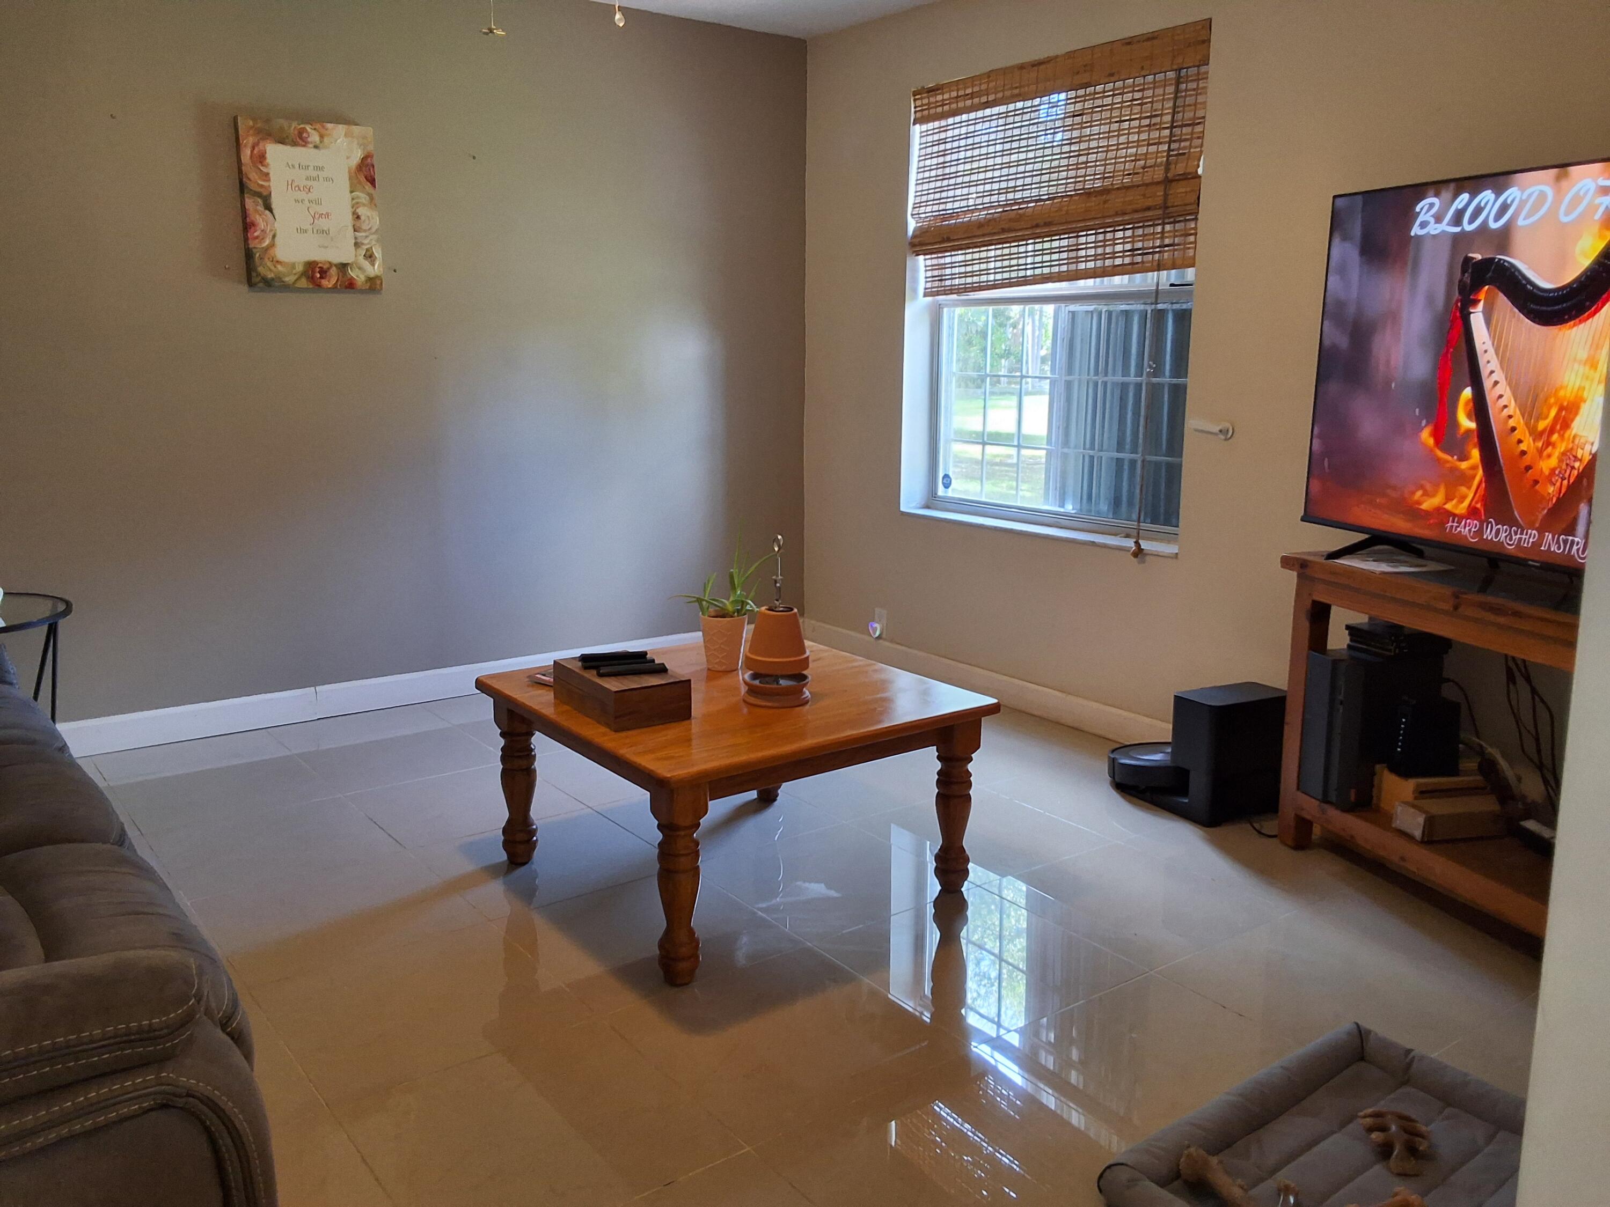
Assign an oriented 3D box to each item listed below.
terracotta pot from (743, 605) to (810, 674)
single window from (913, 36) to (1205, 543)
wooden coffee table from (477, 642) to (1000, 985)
[{"bbox_3d":[-0.064,0.079,2.949,0.152,0.136,0.152,0,11,0],"label":"terracotta pot"},{"bbox_3d":[0.807,-1.005,4.365,0.140,1.534,1.286,-8,14,-36],"label":"single window"},{"bbox_3d":[-0.179,0.426,3.108,0.912,0.462,0.912,-8,14,-36],"label":"wooden coffee table"}]

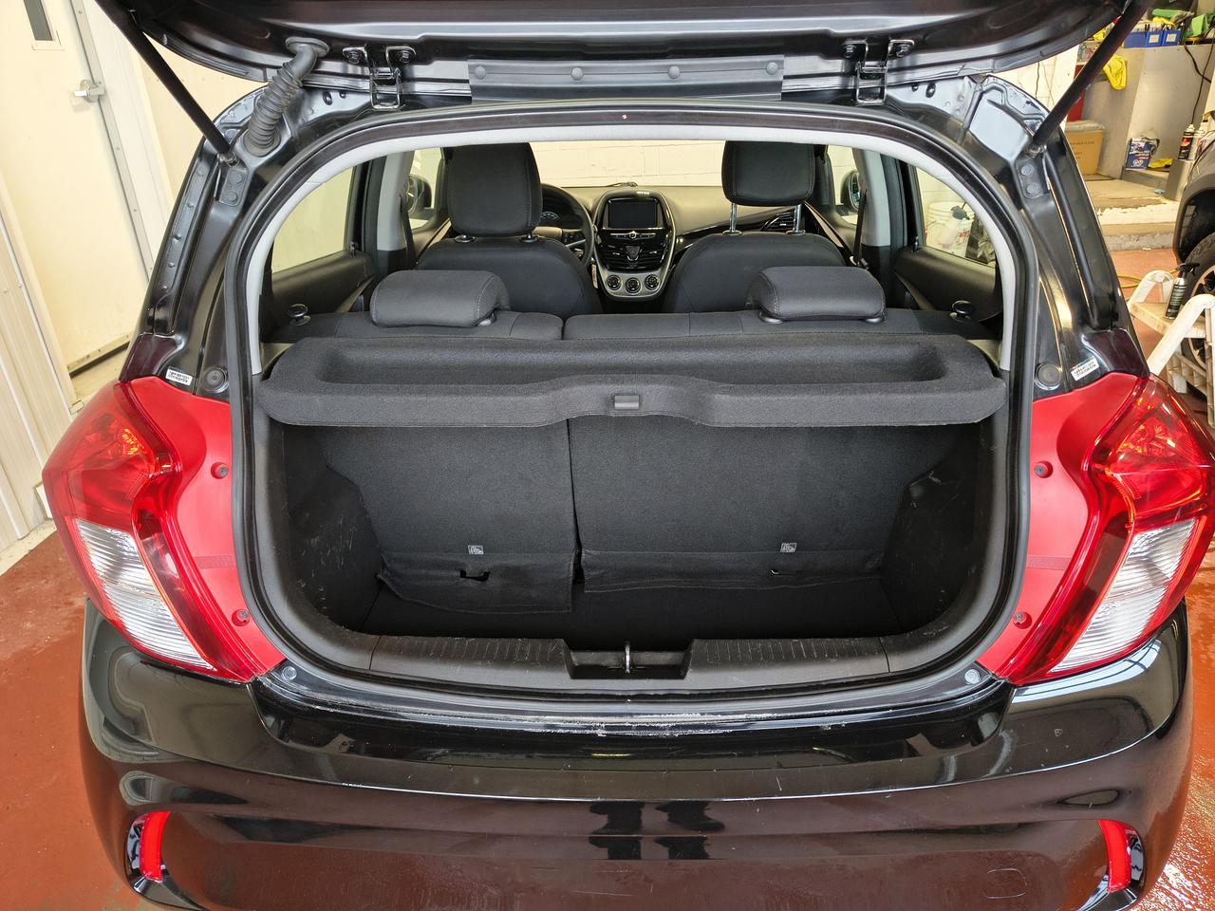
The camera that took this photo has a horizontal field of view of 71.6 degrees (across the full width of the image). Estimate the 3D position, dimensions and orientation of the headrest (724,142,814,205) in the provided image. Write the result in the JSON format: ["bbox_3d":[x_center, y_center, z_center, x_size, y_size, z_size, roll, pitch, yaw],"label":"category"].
[{"bbox_3d":[0.392,-0.735,2.060,0.225,0.230,0.120,0,35,2],"label":"headrest"}]

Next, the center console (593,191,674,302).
[{"bbox_3d":[0.089,-0.707,2.820,0.265,0.330,0.200,0,27,2],"label":"center console"}]

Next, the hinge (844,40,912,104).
[{"bbox_3d":[0.363,-0.515,1.130,0.092,0.070,0.065,0,27,2],"label":"hinge"}]

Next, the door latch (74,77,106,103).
[{"bbox_3d":[-2.029,-1.431,3.315,0.068,0.088,0.150,-1,27,2],"label":"door latch"}]

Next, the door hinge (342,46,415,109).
[{"bbox_3d":[-0.313,-0.516,1.150,0.092,0.070,0.065,0,27,2],"label":"door hinge"}]

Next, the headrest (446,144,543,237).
[{"bbox_3d":[-0.274,-0.655,2.050,0.228,0.230,0.120,0,35,2],"label":"headrest"}]

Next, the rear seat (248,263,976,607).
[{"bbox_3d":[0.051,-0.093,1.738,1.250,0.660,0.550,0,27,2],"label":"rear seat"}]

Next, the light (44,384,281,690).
[{"bbox_3d":[-0.576,0.073,1.161,0.270,0.370,0.280,0,27,2],"label":"light"}]

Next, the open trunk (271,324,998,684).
[{"bbox_3d":[0.040,0.076,1.342,1.050,0.490,0.550,0,27,2],"label":"open trunk"}]

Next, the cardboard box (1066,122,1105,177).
[{"bbox_3d":[3.799,-2.453,6.750,0.300,0.360,0.250,4,28,11],"label":"cardboard box"}]

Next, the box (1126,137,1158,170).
[{"bbox_3d":[4.151,-2.351,6.550,0.180,0.225,0.130,13,31,26],"label":"box"}]

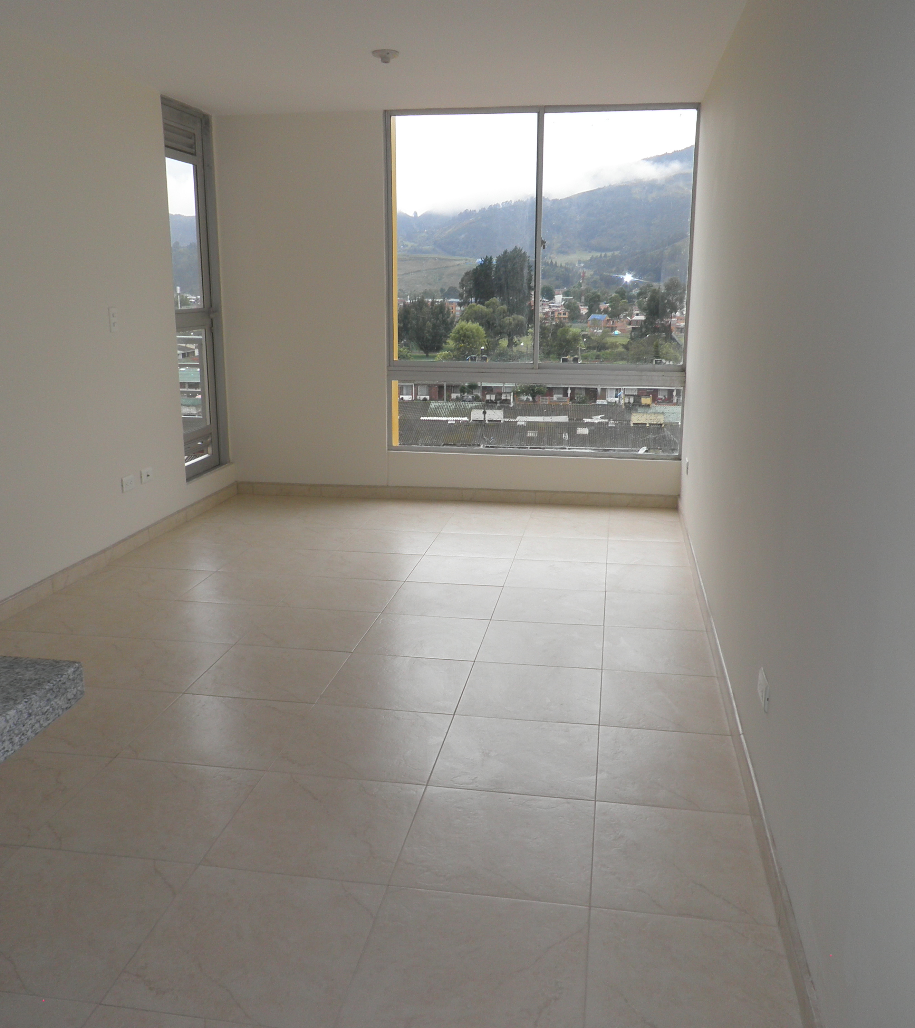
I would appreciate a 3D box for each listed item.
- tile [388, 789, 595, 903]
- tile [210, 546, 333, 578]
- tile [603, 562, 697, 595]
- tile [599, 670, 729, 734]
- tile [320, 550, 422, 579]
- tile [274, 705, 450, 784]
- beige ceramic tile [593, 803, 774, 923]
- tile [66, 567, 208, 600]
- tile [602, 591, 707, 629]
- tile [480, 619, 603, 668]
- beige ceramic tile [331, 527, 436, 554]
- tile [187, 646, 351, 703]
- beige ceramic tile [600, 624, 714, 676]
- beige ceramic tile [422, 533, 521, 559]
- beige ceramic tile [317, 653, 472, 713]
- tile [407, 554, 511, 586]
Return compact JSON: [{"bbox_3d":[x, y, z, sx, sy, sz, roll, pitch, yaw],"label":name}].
[{"bbox_3d":[0.105,0.808,2.339,0.454,0.012,0.454,2,13,9],"label":"tile"},{"bbox_3d":[-0.878,0.239,4.750,0.454,0.012,0.454,2,13,9],"label":"tile"},{"bbox_3d":[0.898,0.309,4.437,0.396,0.010,0.447,2,14,9],"label":"tile"},{"bbox_3d":[0.675,0.622,3.151,0.395,0.012,0.454,2,13,9],"label":"tile"},{"bbox_3d":[-0.419,0.252,4.603,0.450,0.012,0.450,2,13,9],"label":"tile"},{"bbox_3d":[-0.273,0.688,2.854,0.456,0.010,0.447,2,14,9],"label":"tile"},{"bbox_3d":[0.526,0.824,2.268,0.398,0.010,0.452,2,13,9],"label":"beige ceramic tile"},{"bbox_3d":[-1.410,0.321,4.366,0.456,0.010,0.447,2,14,9],"label":"tile"},{"bbox_3d":[0.812,0.408,3.958,0.405,0.012,0.450,2,13,9],"label":"tile"},{"bbox_3d":[0.327,0.498,3.643,0.452,0.010,0.452,2,13,9],"label":"tile"},{"bbox_3d":[-0.367,0.153,5.097,0.452,0.010,0.452,2,13,9],"label":"beige ceramic tile"},{"bbox_3d":[-0.649,0.565,3.361,0.454,0.012,0.454,2,13,9],"label":"tile"},{"bbox_3d":[0.749,0.519,3.590,0.395,0.012,0.454,2,13,9],"label":"beige ceramic tile"},{"bbox_3d":[0.101,0.172,5.022,0.452,0.010,0.452,2,13,9],"label":"beige ceramic tile"},{"bbox_3d":[-0.198,0.584,3.289,0.454,0.012,0.454,2,13,9],"label":"beige ceramic tile"},{"bbox_3d":[0.027,0.275,4.587,0.452,0.010,0.452,2,13,9],"label":"tile"}]

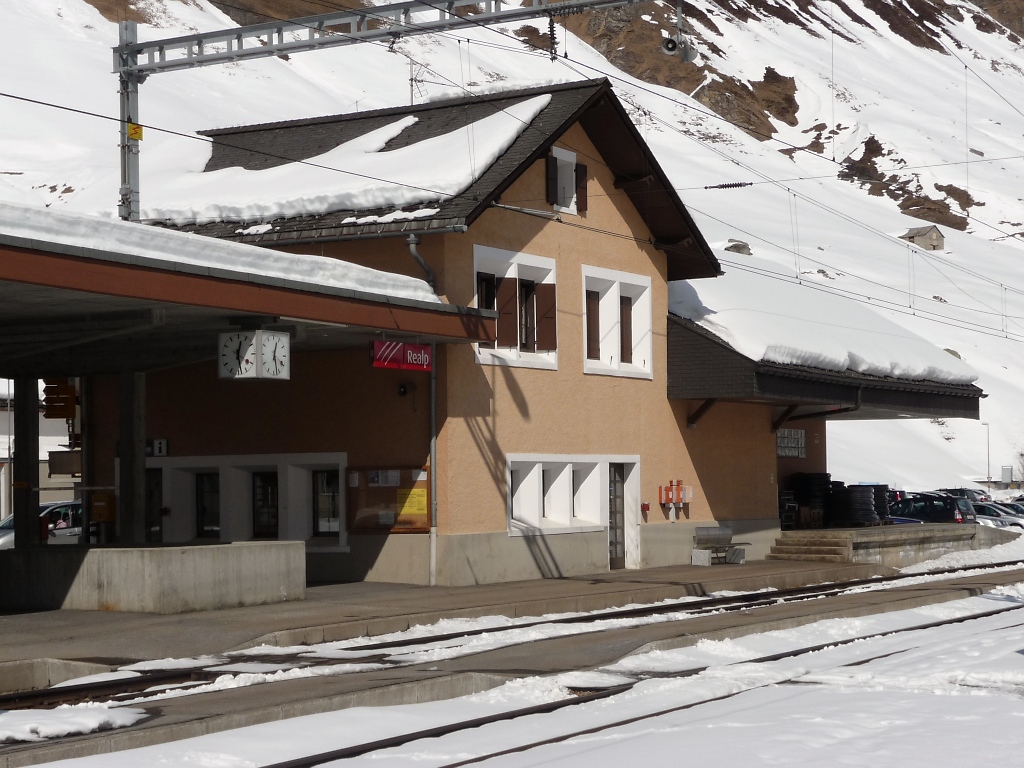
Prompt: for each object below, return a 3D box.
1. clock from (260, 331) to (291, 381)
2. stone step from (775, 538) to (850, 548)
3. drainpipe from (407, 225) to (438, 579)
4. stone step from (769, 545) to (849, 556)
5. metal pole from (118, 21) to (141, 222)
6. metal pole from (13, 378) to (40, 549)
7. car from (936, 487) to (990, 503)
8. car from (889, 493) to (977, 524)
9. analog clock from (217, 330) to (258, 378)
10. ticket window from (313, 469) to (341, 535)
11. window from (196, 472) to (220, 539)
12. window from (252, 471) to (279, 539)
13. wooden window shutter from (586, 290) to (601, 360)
[{"bbox_3d":[-3.282,-0.383,25.100,0.130,0.640,0.650,-2,-3,32],"label":"clock"},{"bbox_3d":[6.675,3.510,40.463,1.720,0.160,0.310,-2,-3,32],"label":"stone step"},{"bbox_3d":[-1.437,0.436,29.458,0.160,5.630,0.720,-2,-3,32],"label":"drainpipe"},{"bbox_3d":[6.530,3.659,40.219,1.720,0.167,0.310,-2,-3,32],"label":"stone step"},{"bbox_3d":[-5.683,-1.137,27.169,0.220,8.580,0.220,-2,-3,32],"label":"metal pole"},{"bbox_3d":[-7.655,1.508,28.923,0.300,3.211,0.220,-2,-4,32],"label":"metal pole"},{"bbox_3d":[22.485,6.300,97.000,4.500,1.650,1.800,-3,-4,43],"label":"car"},{"bbox_3d":[15.280,5.046,70.000,4.500,1.540,1.750,-3,-4,43],"label":"car"},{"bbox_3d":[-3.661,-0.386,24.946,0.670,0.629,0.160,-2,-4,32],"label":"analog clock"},{"bbox_3d":[-3.125,2.031,31.292,0.700,1.150,0.120,-2,-3,32],"label":"ticket window"},{"bbox_3d":[-5.352,2.164,32.656,0.700,1.180,0.120,-2,-3,32],"label":"window"},{"bbox_3d":[-4.220,2.085,31.549,0.604,1.142,0.120,-2,-4,32],"label":"window"},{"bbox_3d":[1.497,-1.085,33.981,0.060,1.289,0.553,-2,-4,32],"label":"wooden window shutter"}]

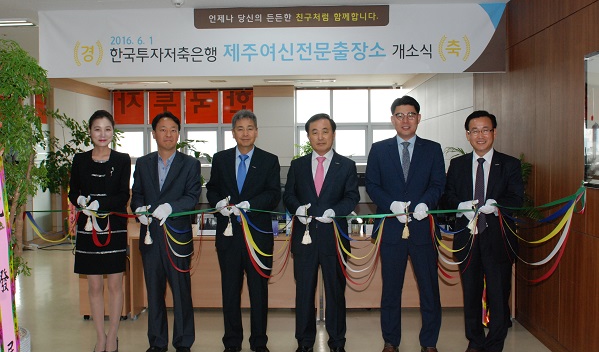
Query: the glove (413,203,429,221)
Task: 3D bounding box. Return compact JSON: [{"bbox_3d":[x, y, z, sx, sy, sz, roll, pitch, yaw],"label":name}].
[{"bbox_3d":[0.773,0.226,3.820,0.105,0.115,0.130,1,3,21],"label":"glove"}]

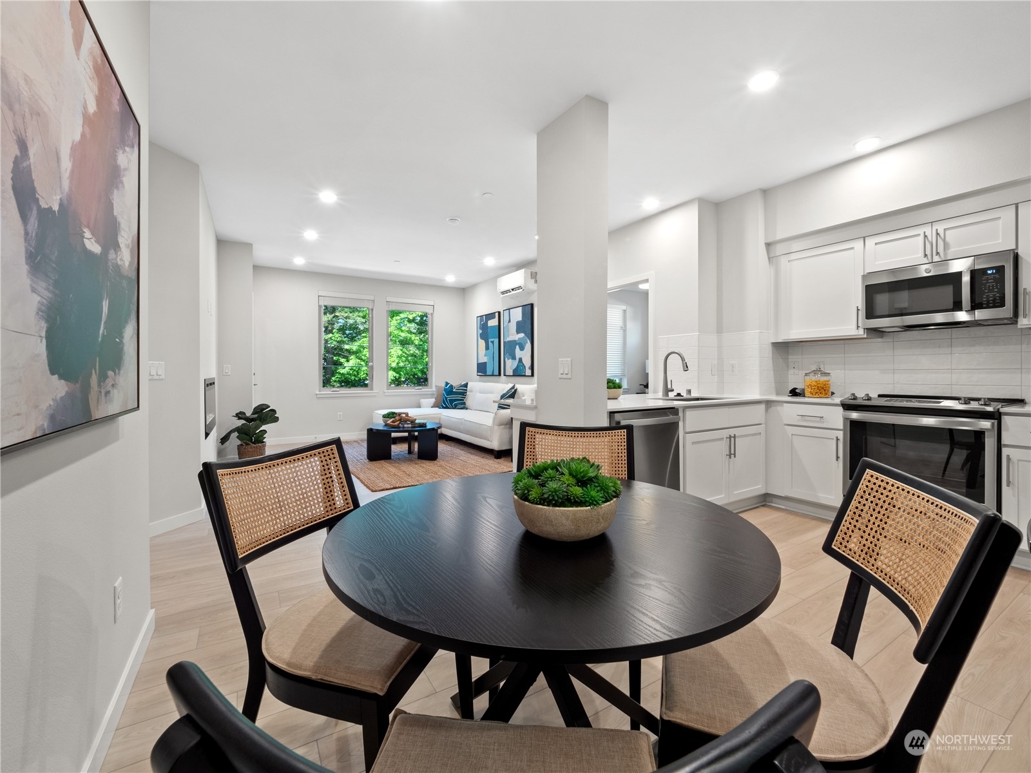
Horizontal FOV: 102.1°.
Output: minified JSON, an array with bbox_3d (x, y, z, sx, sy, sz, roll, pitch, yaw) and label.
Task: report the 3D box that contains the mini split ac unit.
[{"bbox_3d":[0.019,-1.584,6.488,0.225,0.295,0.780,-1,2,-32],"label":"mini split ac unit"}]

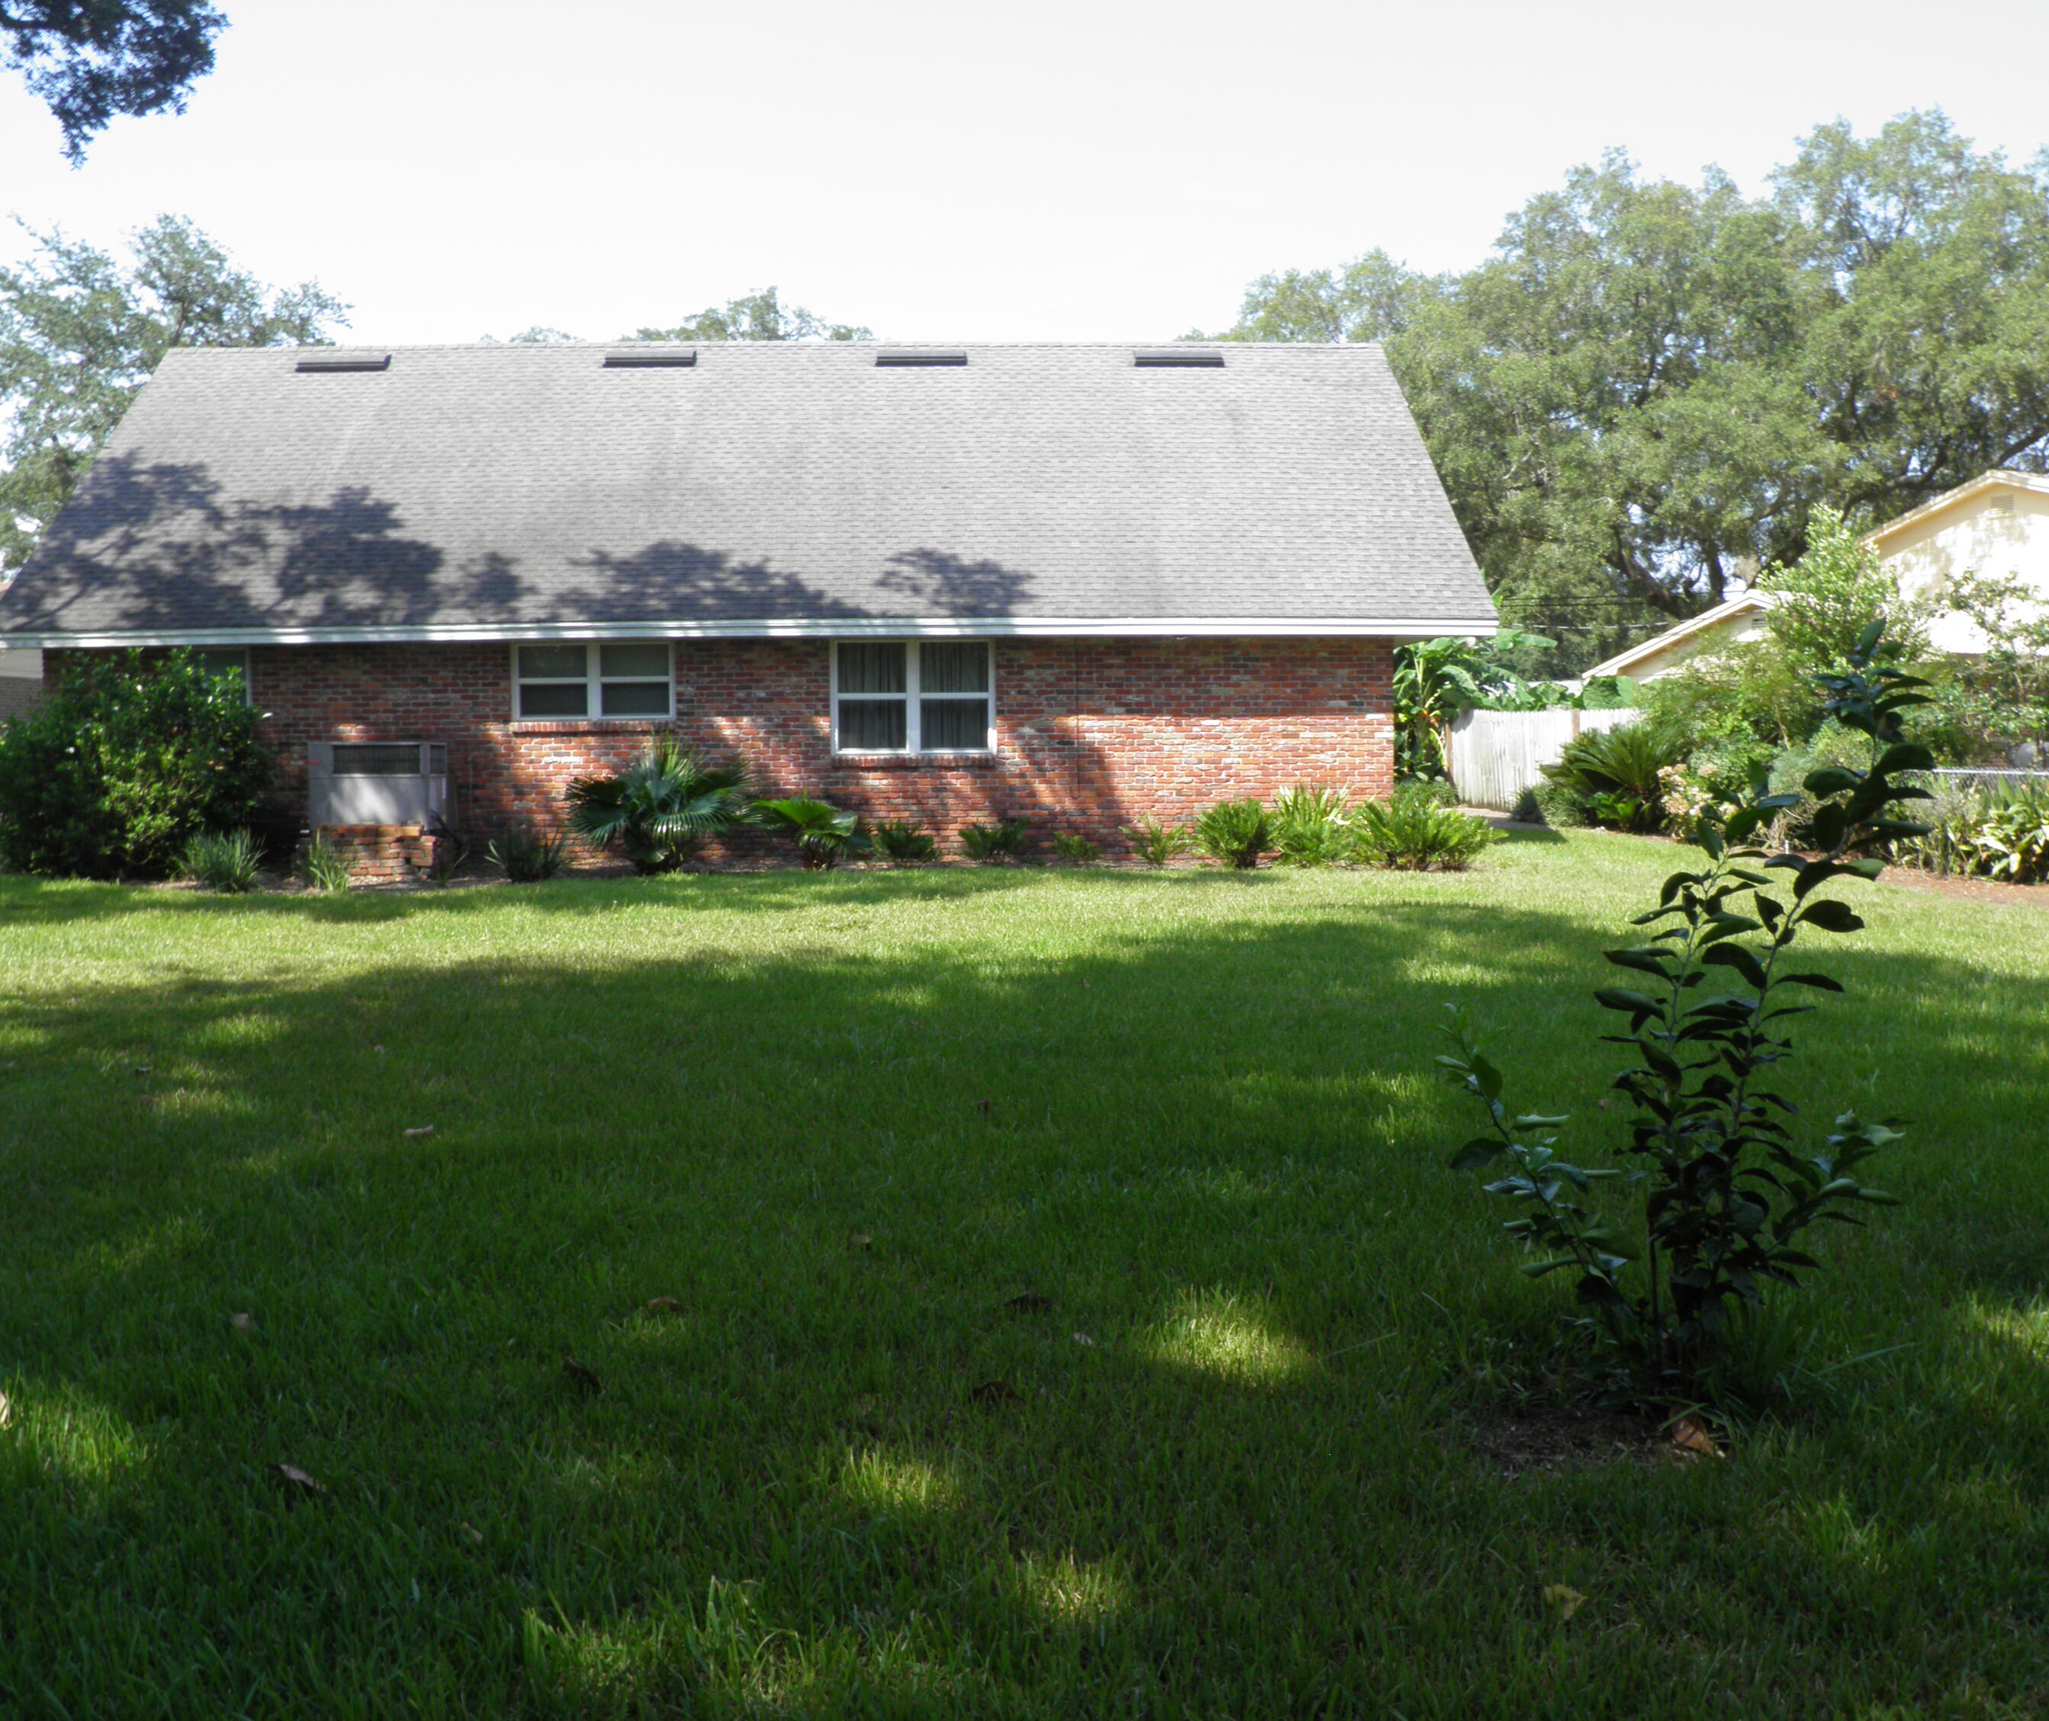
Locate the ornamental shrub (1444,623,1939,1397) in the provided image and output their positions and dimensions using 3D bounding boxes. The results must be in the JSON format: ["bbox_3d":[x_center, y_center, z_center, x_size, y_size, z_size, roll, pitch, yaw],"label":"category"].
[{"bbox_3d":[1.460,0.311,4.128,1.081,1.683,1.000,-1,4,0],"label":"ornamental shrub"}]

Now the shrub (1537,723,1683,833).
[{"bbox_3d":[8.622,-1.232,27.300,2.188,1.620,2.100,-1,4,0],"label":"shrub"}]

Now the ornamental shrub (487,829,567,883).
[{"bbox_3d":[-4.909,-0.044,18.317,0.778,0.520,0.700,-1,4,-3],"label":"ornamental shrub"}]

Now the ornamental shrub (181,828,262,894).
[{"bbox_3d":[-7.553,0.000,17.476,0.776,0.612,0.720,-1,4,-3],"label":"ornamental shrub"}]

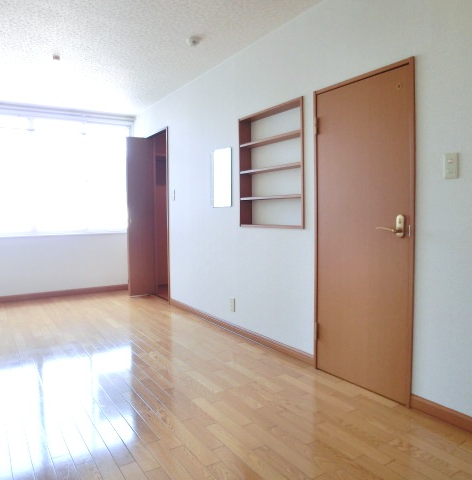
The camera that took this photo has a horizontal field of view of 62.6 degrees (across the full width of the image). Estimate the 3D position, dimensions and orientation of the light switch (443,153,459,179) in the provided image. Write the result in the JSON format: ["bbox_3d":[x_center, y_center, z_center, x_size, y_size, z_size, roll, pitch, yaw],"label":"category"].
[{"bbox_3d":[1.033,-0.354,1.859,0.013,0.122,0.072,-3,4,-35],"label":"light switch"}]

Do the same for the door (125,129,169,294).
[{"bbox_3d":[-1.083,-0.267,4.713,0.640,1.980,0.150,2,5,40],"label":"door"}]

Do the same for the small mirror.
[{"bbox_3d":[-0.140,-0.554,3.525,0.018,0.521,0.350,-3,4,-35],"label":"small mirror"}]

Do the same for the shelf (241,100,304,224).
[{"bbox_3d":[0.294,-0.546,3.011,0.123,0.905,0.766,-3,4,-35],"label":"shelf"}]

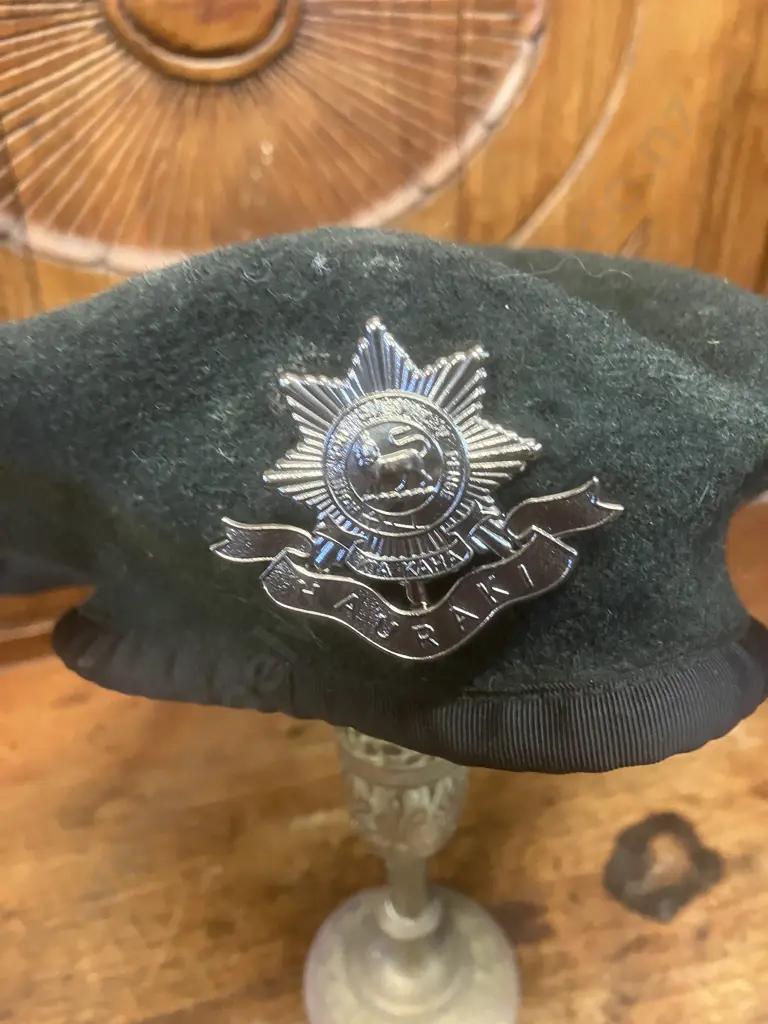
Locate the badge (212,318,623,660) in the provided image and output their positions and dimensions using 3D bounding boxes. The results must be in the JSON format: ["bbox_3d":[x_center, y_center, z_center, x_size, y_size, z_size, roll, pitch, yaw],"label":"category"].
[{"bbox_3d":[0.002,-0.002,0.110,0.057,0.046,0.006,-6,14,12],"label":"badge"}]

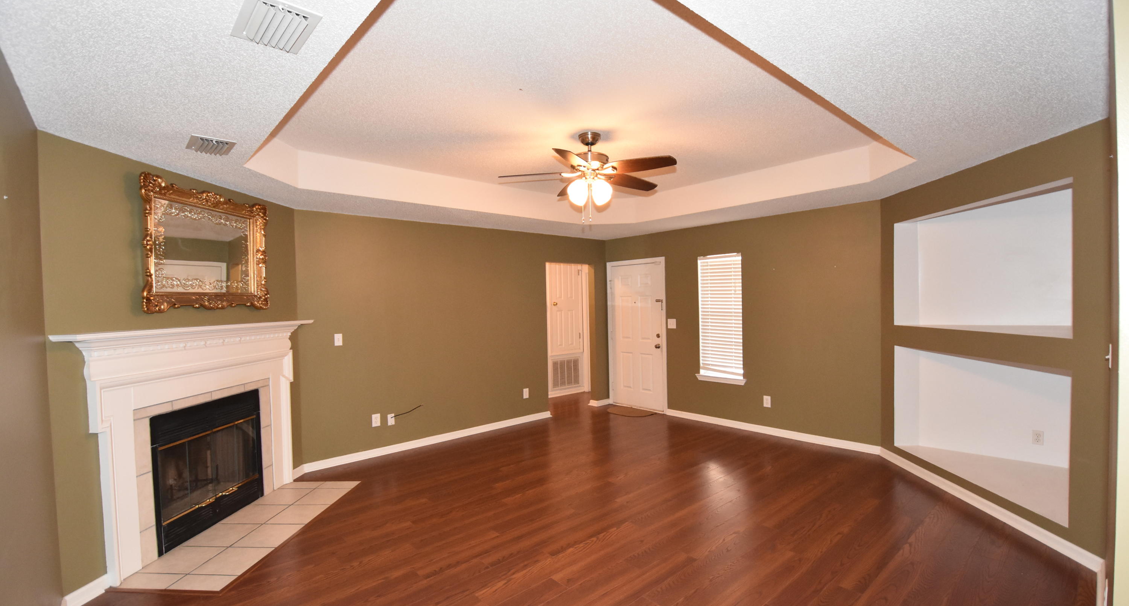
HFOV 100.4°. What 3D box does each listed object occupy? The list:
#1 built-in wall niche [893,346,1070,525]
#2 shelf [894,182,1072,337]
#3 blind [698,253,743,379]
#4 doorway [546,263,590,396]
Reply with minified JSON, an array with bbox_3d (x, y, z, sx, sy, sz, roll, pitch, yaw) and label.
[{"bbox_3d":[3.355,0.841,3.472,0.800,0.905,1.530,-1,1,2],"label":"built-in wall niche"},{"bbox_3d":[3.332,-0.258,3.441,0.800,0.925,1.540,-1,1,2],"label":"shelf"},{"bbox_3d":[1.879,0.156,5.651,0.060,1.460,0.565,-2,1,-43],"label":"blind"},{"bbox_3d":[0.065,0.415,7.350,0.840,2.070,0.120,-2,1,-41],"label":"doorway"}]

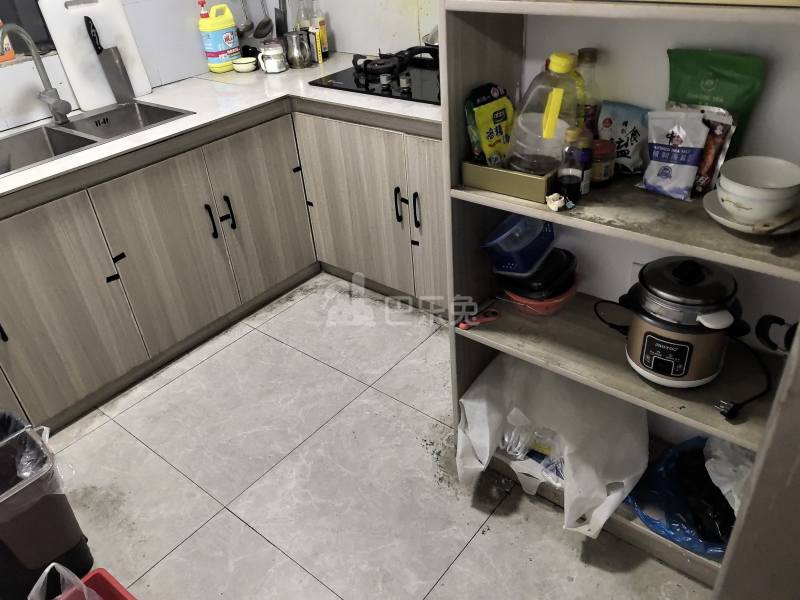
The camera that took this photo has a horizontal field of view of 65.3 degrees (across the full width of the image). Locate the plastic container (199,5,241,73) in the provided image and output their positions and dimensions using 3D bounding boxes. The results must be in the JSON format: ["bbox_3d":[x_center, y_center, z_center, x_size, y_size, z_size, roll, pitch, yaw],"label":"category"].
[{"bbox_3d":[-0.773,-1.141,2.683,0.088,0.285,0.135,21,41,34],"label":"plastic container"}]

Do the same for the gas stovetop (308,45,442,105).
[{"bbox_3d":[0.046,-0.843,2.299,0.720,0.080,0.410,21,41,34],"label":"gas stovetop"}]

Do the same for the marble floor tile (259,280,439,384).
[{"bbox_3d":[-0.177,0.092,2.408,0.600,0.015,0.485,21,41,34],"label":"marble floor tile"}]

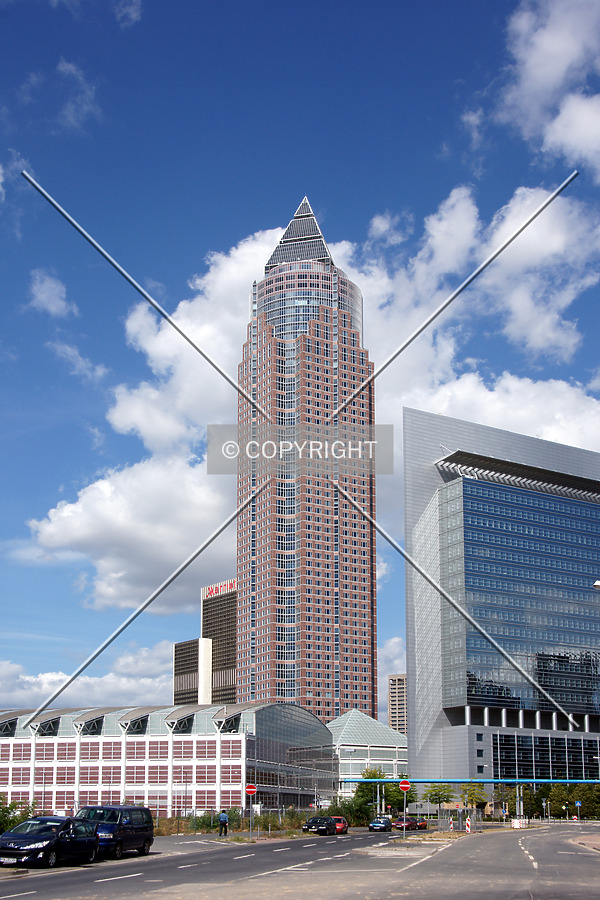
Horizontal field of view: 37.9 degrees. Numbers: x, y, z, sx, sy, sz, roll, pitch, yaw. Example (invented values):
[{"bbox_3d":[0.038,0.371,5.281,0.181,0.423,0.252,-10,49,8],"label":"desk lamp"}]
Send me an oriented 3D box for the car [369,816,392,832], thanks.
[{"bbox_3d":[7.554,35.128,82.000,1.700,1.430,4.150,-4,-21,11],"label":"car"}]

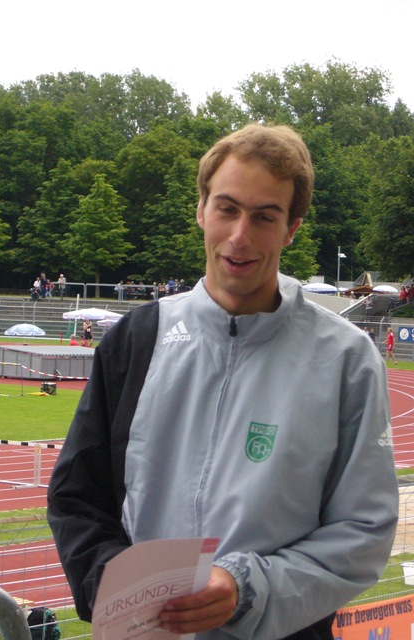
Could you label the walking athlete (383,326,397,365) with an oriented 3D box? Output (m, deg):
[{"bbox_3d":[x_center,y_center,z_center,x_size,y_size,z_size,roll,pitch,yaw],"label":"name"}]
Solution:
[{"bbox_3d":[9.122,1.282,96.500,0.720,1.800,0.520,2,2,18],"label":"walking athlete"}]

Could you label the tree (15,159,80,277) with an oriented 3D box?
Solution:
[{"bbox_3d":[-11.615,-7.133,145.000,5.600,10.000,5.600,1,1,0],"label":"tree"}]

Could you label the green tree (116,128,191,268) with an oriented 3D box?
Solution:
[{"bbox_3d":[-4.138,-8.788,153.000,6.800,13.200,6.800,1,1,0],"label":"green tree"}]

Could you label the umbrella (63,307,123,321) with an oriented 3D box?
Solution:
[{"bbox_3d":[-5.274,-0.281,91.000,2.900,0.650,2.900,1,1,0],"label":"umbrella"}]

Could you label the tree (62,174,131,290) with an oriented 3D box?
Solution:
[{"bbox_3d":[-7.763,-5.963,137.000,4.900,8.600,4.900,1,1,0],"label":"tree"}]

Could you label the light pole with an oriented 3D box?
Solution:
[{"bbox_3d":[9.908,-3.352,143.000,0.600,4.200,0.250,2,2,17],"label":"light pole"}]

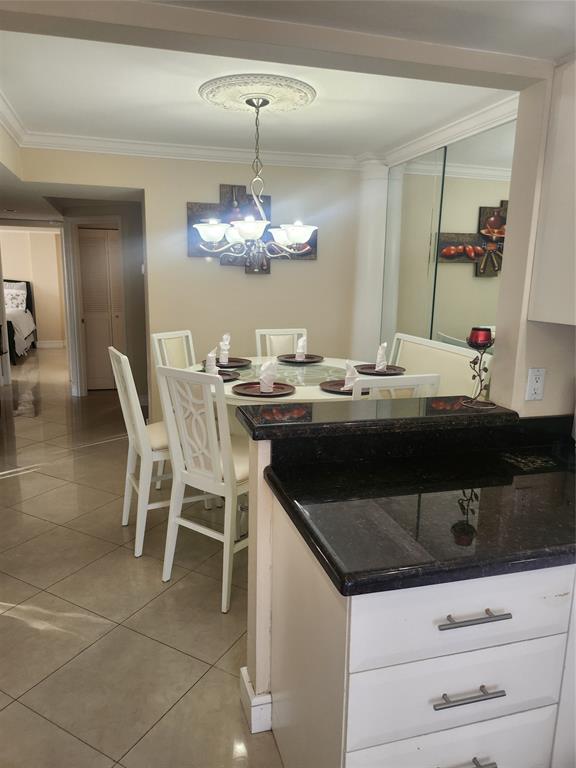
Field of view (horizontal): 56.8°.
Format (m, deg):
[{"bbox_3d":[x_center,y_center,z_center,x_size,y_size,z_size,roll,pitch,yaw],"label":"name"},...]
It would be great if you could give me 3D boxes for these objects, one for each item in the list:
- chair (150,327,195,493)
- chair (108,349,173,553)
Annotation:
[{"bbox_3d":[-0.614,0.212,3.788,0.575,1.095,0.445,9,14,34],"label":"chair"},{"bbox_3d":[-0.677,0.349,3.098,0.575,1.095,0.445,-5,13,-28],"label":"chair"}]

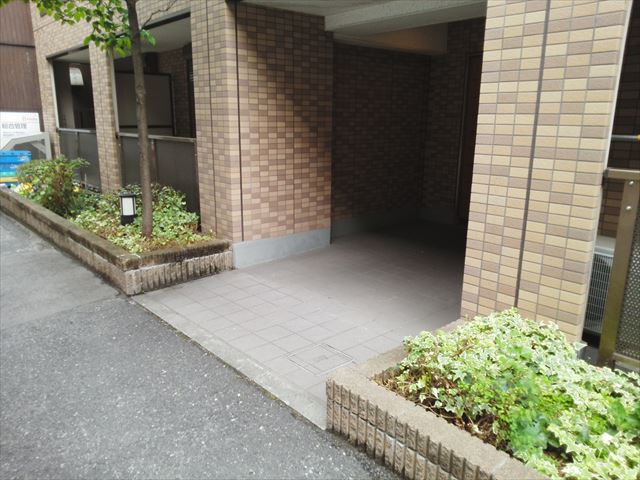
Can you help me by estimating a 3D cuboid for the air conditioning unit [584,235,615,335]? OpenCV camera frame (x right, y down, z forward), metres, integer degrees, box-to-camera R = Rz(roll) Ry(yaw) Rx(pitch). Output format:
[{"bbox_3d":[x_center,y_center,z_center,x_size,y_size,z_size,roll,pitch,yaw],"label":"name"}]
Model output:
[{"bbox_3d":[1.715,0.282,2.967,0.300,0.530,0.760,-11,18,-40],"label":"air conditioning unit"}]

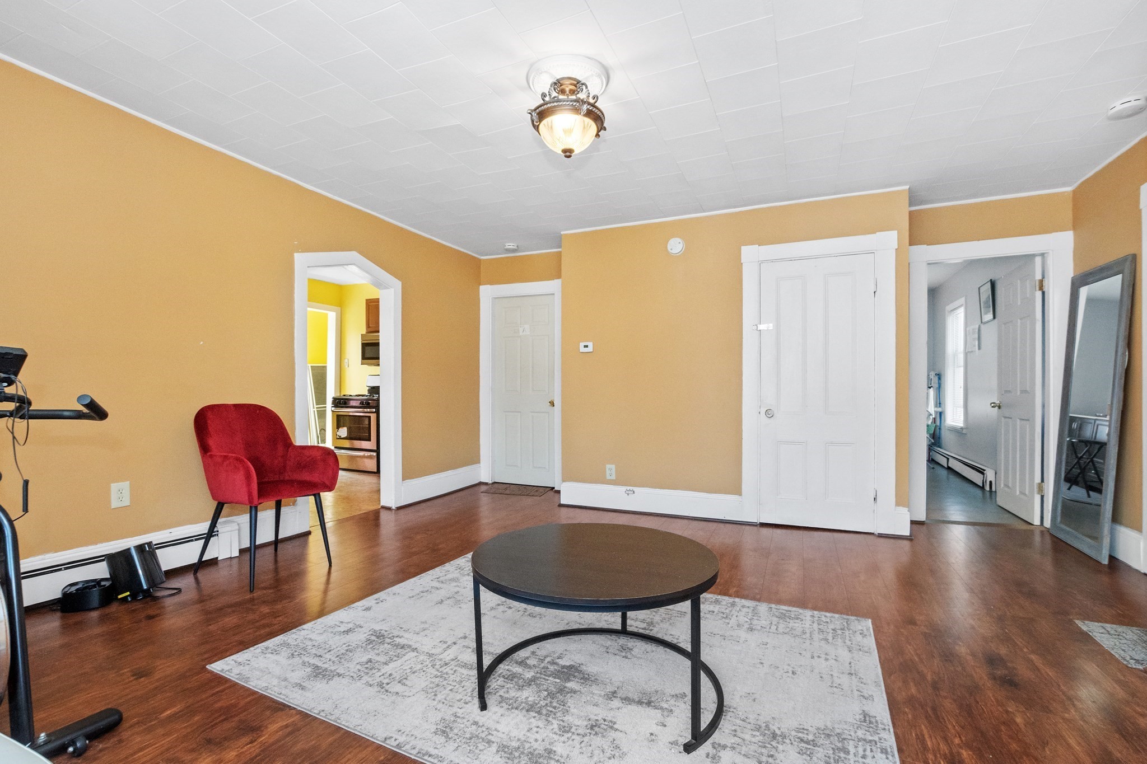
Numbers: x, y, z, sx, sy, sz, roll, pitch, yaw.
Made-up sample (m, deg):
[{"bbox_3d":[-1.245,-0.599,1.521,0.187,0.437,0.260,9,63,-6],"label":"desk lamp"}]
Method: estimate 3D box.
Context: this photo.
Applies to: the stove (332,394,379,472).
[{"bbox_3d":[-2.571,0.644,6.222,0.760,0.950,0.670,0,-1,24],"label":"stove"}]

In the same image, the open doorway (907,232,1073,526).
[{"bbox_3d":[3.085,0.015,3.590,0.970,2.160,0.150,0,0,21],"label":"open doorway"}]

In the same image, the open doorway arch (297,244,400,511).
[{"bbox_3d":[-1.750,0.040,3.730,0.180,2.110,0.950,0,0,26],"label":"open doorway arch"}]

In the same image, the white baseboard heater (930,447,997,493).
[{"bbox_3d":[4.691,1.022,5.834,0.075,0.215,2.150,0,-1,24],"label":"white baseboard heater"}]

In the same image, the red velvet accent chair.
[{"bbox_3d":[-1.696,0.576,2.633,0.580,0.890,0.550,0,-1,24],"label":"red velvet accent chair"}]

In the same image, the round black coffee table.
[{"bbox_3d":[0.075,0.845,1.690,0.830,0.480,0.770,0,0,0],"label":"round black coffee table"}]

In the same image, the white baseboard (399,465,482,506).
[{"bbox_3d":[-1.245,0.985,4.630,0.030,0.220,1.120,0,0,24],"label":"white baseboard"}]

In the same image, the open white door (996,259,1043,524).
[{"bbox_3d":[3.665,0.065,3.960,0.045,2.030,0.710,0,0,23],"label":"open white door"}]

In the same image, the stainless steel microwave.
[{"bbox_3d":[-2.445,-0.430,6.530,0.760,0.420,0.400,0,0,21],"label":"stainless steel microwave"}]

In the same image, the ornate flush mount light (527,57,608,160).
[{"bbox_3d":[-0.027,-1.226,2.271,0.385,0.350,0.385,0,-1,0],"label":"ornate flush mount light"}]

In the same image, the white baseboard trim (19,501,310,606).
[{"bbox_3d":[-2.140,0.918,2.720,0.070,0.240,1.480,-1,-1,27],"label":"white baseboard trim"}]

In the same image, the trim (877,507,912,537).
[{"bbox_3d":[2.234,0.973,3.343,0.215,0.210,0.030,0,-1,24],"label":"trim"}]

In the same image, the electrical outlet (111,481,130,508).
[{"bbox_3d":[-2.282,0.572,2.414,0.010,0.121,0.076,0,-1,24],"label":"electrical outlet"}]

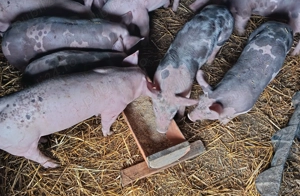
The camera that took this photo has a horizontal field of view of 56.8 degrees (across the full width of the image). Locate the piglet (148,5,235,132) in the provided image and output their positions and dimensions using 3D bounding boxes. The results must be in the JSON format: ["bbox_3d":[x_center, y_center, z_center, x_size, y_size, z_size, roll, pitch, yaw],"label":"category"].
[{"bbox_3d":[0.250,-0.139,1.544,0.250,0.390,0.730,24,59,16],"label":"piglet"}]

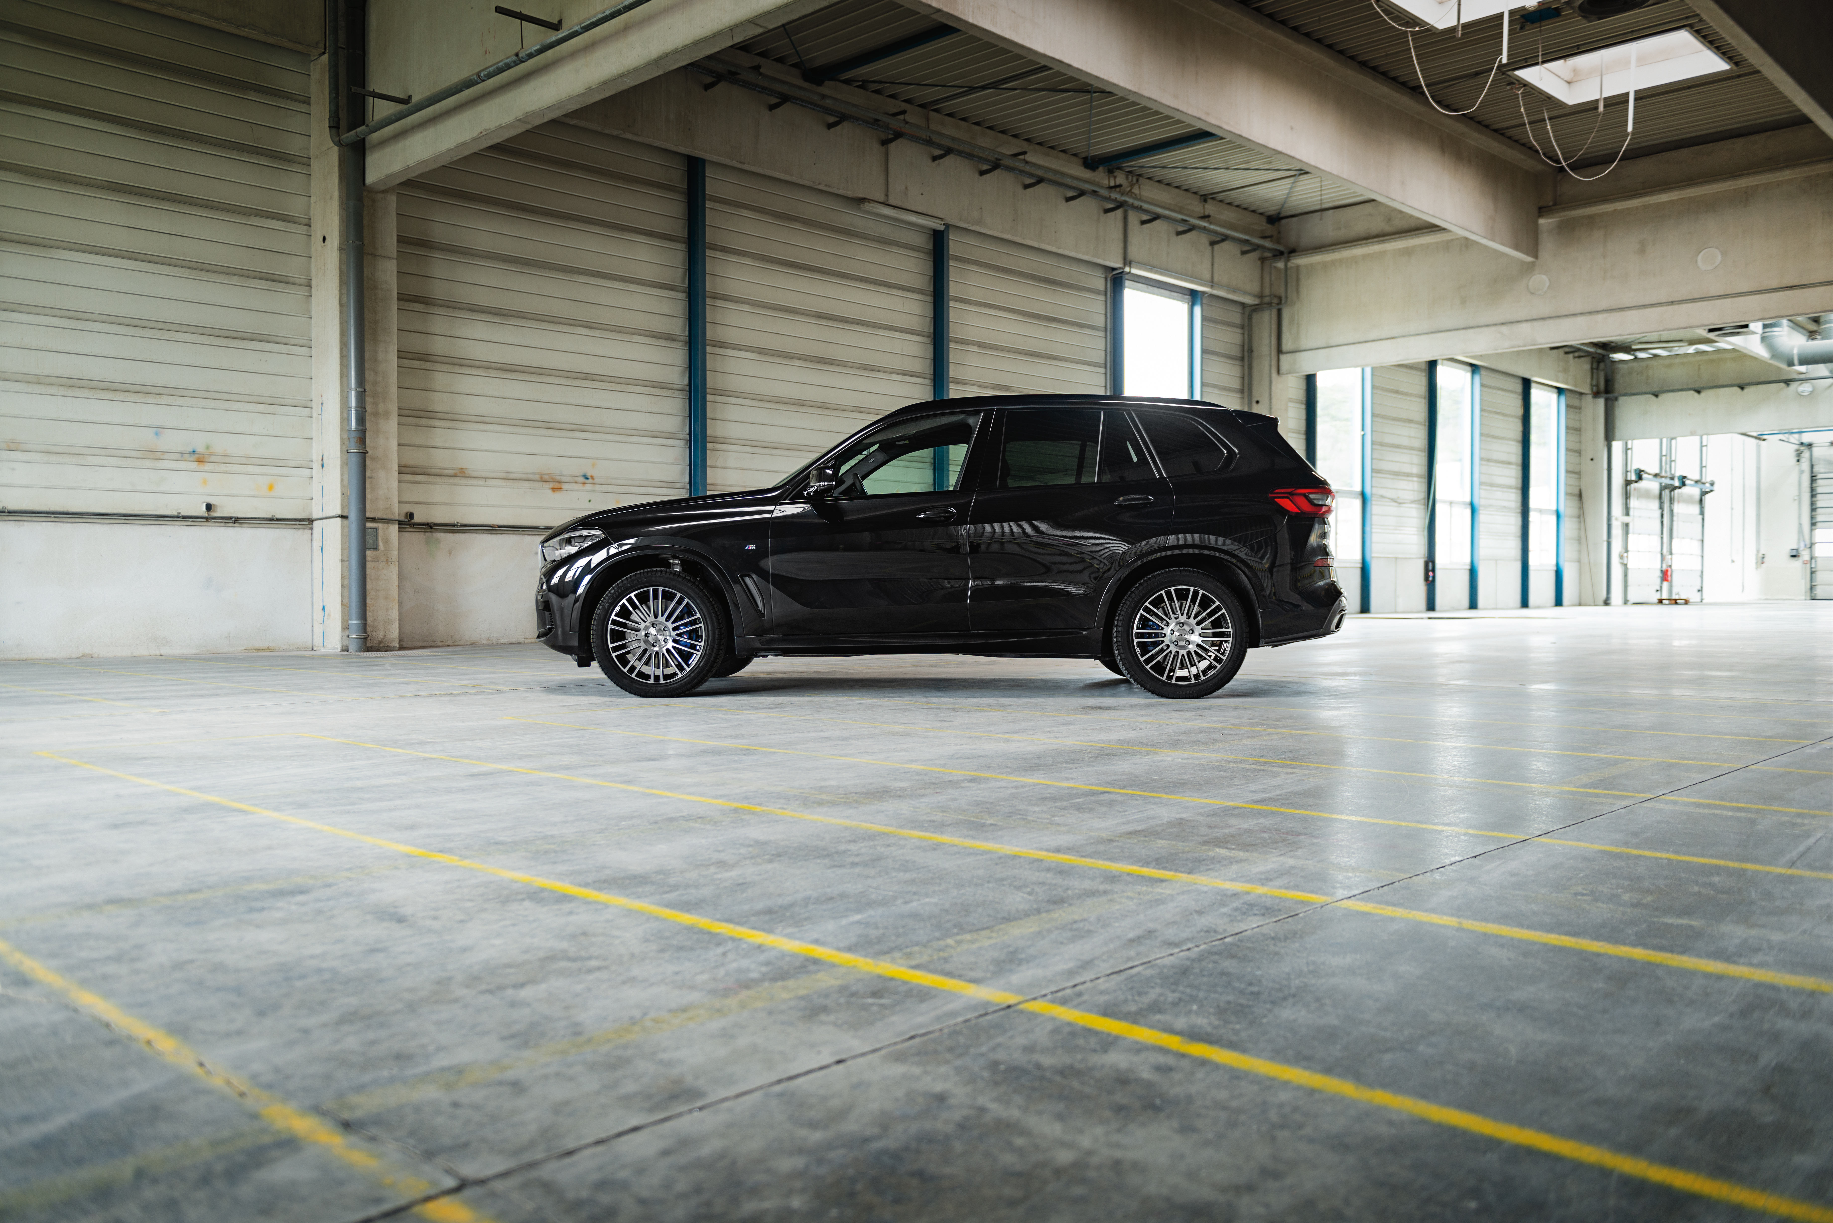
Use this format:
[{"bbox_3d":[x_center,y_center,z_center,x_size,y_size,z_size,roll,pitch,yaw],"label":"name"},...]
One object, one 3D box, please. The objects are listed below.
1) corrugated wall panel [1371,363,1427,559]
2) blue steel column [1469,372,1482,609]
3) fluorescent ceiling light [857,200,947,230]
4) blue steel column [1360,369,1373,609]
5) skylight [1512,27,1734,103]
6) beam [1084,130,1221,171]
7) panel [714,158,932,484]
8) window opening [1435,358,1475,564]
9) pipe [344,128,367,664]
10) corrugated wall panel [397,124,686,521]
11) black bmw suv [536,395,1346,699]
[{"bbox_3d":[10.278,-3.397,30.614,0.080,4.500,2.950,1,2,44],"label":"corrugated wall panel"},{"bbox_3d":[13.069,-2.872,33.324,0.200,5.700,0.110,1,2,44],"label":"blue steel column"},{"bbox_3d":[-0.194,-5.408,19.510,0.140,0.110,1.600,1,2,44],"label":"fluorescent ceiling light"},{"bbox_3d":[9.302,-2.792,29.428,0.200,5.700,0.110,1,2,44],"label":"blue steel column"},{"bbox_3d":[9.041,-7.049,18.240,2.050,0.300,1.820,1,2,44],"label":"skylight"},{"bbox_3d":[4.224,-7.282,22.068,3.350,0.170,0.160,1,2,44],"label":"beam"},{"bbox_3d":[-1.205,-3.292,19.282,0.200,4.750,4.150,1,2,44],"label":"panel"},{"bbox_3d":[12.685,-3.412,33.741,0.150,4.800,2.000,1,2,44],"label":"window opening"},{"bbox_3d":[-5.281,-2.163,13.446,0.165,5.100,0.165,1,2,44],"label":"pipe"},{"bbox_3d":[-4.188,-3.230,16.185,0.200,4.750,3.900,1,2,44],"label":"corrugated wall panel"},{"bbox_3d":[0.148,-0.400,9.022,4.930,1.750,2.080,0,1,2],"label":"black bmw suv"}]

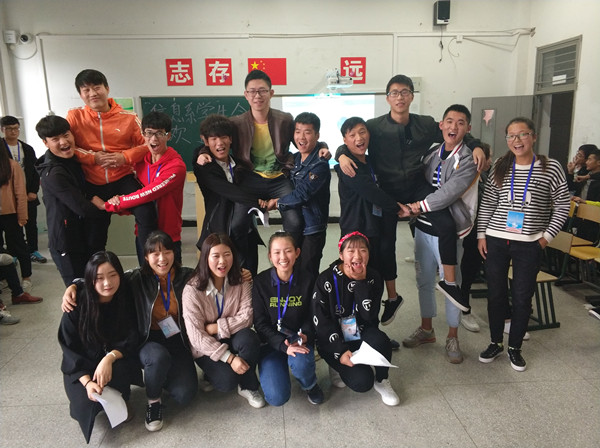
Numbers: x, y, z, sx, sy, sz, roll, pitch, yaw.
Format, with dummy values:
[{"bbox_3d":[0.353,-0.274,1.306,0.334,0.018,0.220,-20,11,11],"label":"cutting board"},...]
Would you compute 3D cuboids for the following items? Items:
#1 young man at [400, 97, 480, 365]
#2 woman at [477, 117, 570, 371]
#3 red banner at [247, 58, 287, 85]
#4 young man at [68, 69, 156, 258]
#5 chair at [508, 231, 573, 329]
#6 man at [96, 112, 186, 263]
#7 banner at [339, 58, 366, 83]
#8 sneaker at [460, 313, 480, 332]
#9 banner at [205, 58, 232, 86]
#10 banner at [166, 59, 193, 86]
[{"bbox_3d":[0.985,0.068,3.248,0.520,1.720,0.460,8,15,35],"label":"young man"},{"bbox_3d":[1.432,0.127,3.105,0.550,1.640,0.350,5,13,24],"label":"woman"},{"bbox_3d":[-0.504,-2.374,7.300,0.600,0.400,0.010,-1,12,-2],"label":"red banner"},{"bbox_3d":[-1.209,-0.251,3.099,0.570,1.520,0.520,-4,12,-13],"label":"young man"},{"bbox_3d":[1.903,0.410,3.849,0.480,0.770,0.430,-4,12,-15],"label":"chair"},{"bbox_3d":[-1.013,0.121,3.186,0.520,1.710,0.460,2,12,15],"label":"man"},{"bbox_3d":[0.846,-2.405,7.349,0.400,0.400,0.010,-1,12,-2],"label":"banner"},{"bbox_3d":[1.378,0.769,3.791,0.100,0.110,0.280,-3,12,-8],"label":"sneaker"},{"bbox_3d":[-1.256,-2.356,7.272,0.400,0.400,0.010,-1,12,-2],"label":"banner"},{"bbox_3d":[-1.855,-2.345,7.250,0.400,0.400,0.010,-1,12,-2],"label":"banner"}]

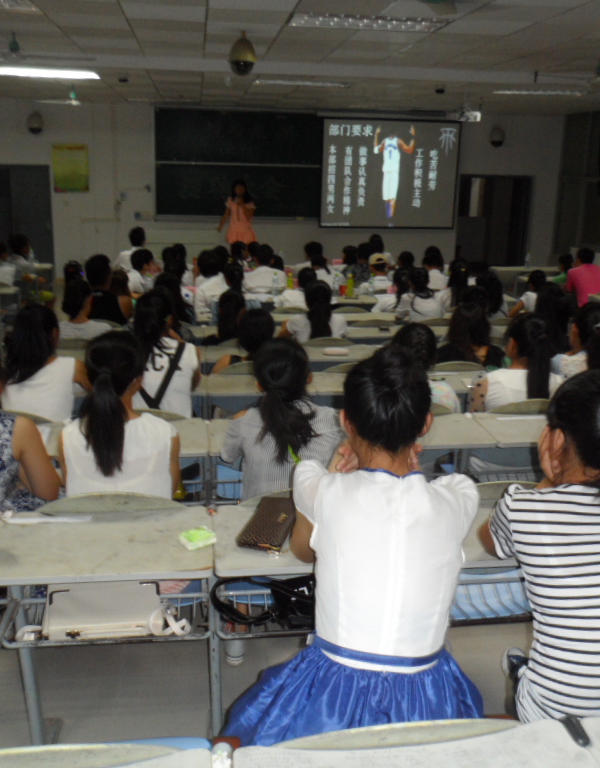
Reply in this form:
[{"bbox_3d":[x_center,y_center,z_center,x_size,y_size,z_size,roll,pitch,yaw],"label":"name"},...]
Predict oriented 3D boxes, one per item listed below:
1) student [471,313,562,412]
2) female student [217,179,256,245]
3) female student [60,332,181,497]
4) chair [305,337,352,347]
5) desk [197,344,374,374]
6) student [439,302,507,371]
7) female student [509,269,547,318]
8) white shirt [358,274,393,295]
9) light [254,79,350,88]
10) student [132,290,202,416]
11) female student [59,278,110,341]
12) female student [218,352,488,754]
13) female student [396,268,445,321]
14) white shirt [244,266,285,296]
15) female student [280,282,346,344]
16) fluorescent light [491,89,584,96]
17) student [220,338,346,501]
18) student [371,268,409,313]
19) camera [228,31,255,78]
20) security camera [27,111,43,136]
[{"bbox_3d":[1.075,0.217,3.902,0.480,1.190,0.720,0,16,-7],"label":"student"},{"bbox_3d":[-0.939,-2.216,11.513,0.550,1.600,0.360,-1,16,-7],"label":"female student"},{"bbox_3d":[-0.562,0.399,2.515,0.420,1.190,0.700,-1,16,-7],"label":"female student"},{"bbox_3d":[0.173,0.004,5.694,0.440,0.800,0.460,0,16,-7],"label":"chair"},{"bbox_3d":[-0.100,0.167,5.243,1.140,0.750,0.420,0,16,-7],"label":"desk"},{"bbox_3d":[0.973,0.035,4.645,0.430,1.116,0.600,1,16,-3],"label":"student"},{"bbox_3d":[1.938,-0.392,6.551,0.440,1.160,0.700,-3,16,-15],"label":"female student"},{"bbox_3d":[0.804,-0.919,8.211,0.420,0.500,0.300,-1,16,-7],"label":"white shirt"},{"bbox_3d":[0.039,-3.668,9.333,1.200,0.090,0.600,0,16,-7],"label":"light"},{"bbox_3d":[-0.605,0.185,3.473,0.420,1.246,0.600,0,16,-3],"label":"student"},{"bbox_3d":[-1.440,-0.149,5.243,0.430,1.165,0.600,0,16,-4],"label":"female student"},{"bbox_3d":[0.132,0.547,1.749,0.500,1.315,0.650,-1,16,-7],"label":"female student"},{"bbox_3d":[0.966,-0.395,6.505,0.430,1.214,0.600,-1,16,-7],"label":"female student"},{"bbox_3d":[-0.406,-1.097,8.888,0.500,0.560,0.320,0,16,-5],"label":"white shirt"},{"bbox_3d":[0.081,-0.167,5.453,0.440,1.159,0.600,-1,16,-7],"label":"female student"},{"bbox_3d":[3.010,-3.679,9.673,1.200,0.090,0.600,0,16,-7],"label":"fluorescent light"},{"bbox_3d":[-0.067,0.405,2.626,0.430,1.150,0.720,0,16,-5],"label":"student"},{"bbox_3d":[0.845,-0.539,7.253,0.440,1.130,0.680,-4,17,-17],"label":"student"},{"bbox_3d":[-0.450,-2.607,6.062,0.210,0.330,0.210,-1,16,-7],"label":"camera"},{"bbox_3d":[-4.300,-4.238,12.473,0.250,0.370,0.270,0,16,-7],"label":"security camera"}]

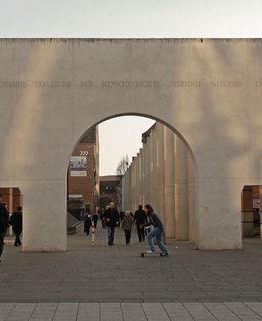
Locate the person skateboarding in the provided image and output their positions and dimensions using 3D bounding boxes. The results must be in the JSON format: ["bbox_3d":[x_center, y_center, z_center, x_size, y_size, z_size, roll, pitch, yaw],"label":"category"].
[{"bbox_3d":[0.772,2.114,19.400,0.800,1.530,0.560,-1,-5,1],"label":"person skateboarding"}]

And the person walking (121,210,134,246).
[{"bbox_3d":[-0.142,3.089,29.400,0.540,1.580,0.460,0,-5,-3],"label":"person walking"}]

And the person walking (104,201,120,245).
[{"bbox_3d":[-0.793,2.633,26.600,0.640,1.810,0.520,0,-5,-3],"label":"person walking"}]

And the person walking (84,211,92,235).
[{"bbox_3d":[-3.162,4.659,47.000,0.540,1.680,0.500,0,-5,-6],"label":"person walking"}]

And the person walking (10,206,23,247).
[{"bbox_3d":[-4.845,2.825,27.300,0.580,1.700,0.500,-1,-5,0],"label":"person walking"}]

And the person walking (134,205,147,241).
[{"bbox_3d":[0.474,3.019,30.700,0.580,1.780,0.480,0,-5,-3],"label":"person walking"}]

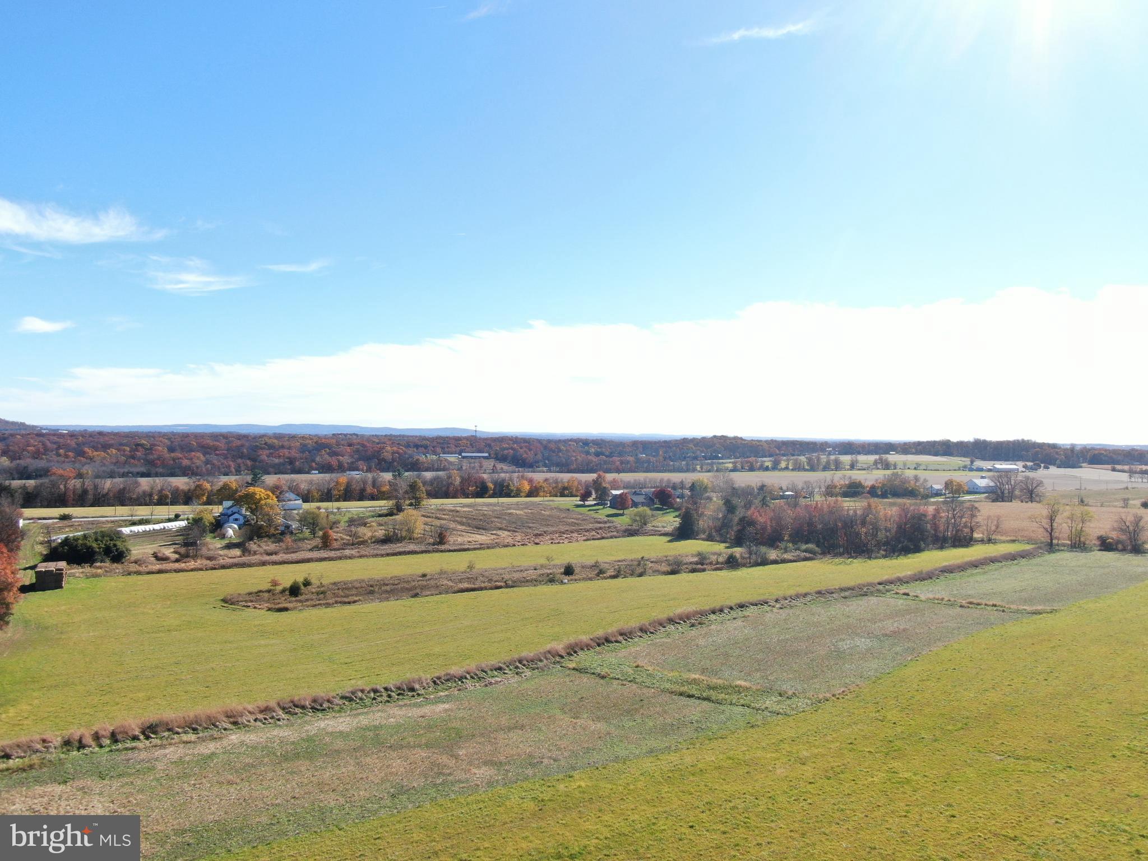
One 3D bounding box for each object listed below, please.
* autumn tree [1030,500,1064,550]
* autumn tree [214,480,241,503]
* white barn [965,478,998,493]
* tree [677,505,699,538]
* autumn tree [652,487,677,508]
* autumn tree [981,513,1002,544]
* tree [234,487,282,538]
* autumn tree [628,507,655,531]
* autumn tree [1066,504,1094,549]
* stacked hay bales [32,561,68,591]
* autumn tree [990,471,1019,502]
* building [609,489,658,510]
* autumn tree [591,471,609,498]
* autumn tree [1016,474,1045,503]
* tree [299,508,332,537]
[{"bbox_3d":[169.520,33.690,284.750,11.870,18.290,11.870,1,0,31],"label":"autumn tree"},{"bbox_3d":[-165.140,29.480,379.200,12.820,12.390,12.430,1,0,0],"label":"autumn tree"},{"bbox_3d":[299.300,40.150,584.960,18.000,10.600,14.000,1,0,-26],"label":"white barn"},{"bbox_3d":[41.270,33.180,287.270,8.420,12.300,8.160,1,0,0],"label":"tree"},{"bbox_3d":[42.850,31.820,376.570,11.460,9.760,11.110,1,0,0],"label":"autumn tree"},{"bbox_3d":[153.650,36.140,292.950,7.920,11.220,7.680,1,0,0],"label":"autumn tree"},{"bbox_3d":[-108.530,28.210,273.640,16.340,17.880,15.850,1,0,0],"label":"tree"},{"bbox_3d":[28.280,36.250,331.680,11.210,9.340,11.210,1,0,5],"label":"autumn tree"},{"bbox_3d":[178.750,34.040,281.030,10.130,15.830,9.830,1,0,0],"label":"autumn tree"},{"bbox_3d":[-130.034,36.143,198.000,5.766,4.976,10.464,1,0,-31],"label":"stacked hay bales"},{"bbox_3d":[269.670,35.170,499.410,17.440,20.260,17.440,1,0,28],"label":"autumn tree"},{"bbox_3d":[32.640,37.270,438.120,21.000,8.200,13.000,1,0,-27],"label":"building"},{"bbox_3d":[13.610,28.850,416.390,9.850,15.010,9.560,1,0,0],"label":"autumn tree"},{"bbox_3d":[286.320,36.690,499.050,18.550,17.710,18.550,1,0,30],"label":"autumn tree"},{"bbox_3d":[-87.660,31.200,270.140,11.260,9.740,10.920,1,0,0],"label":"tree"}]

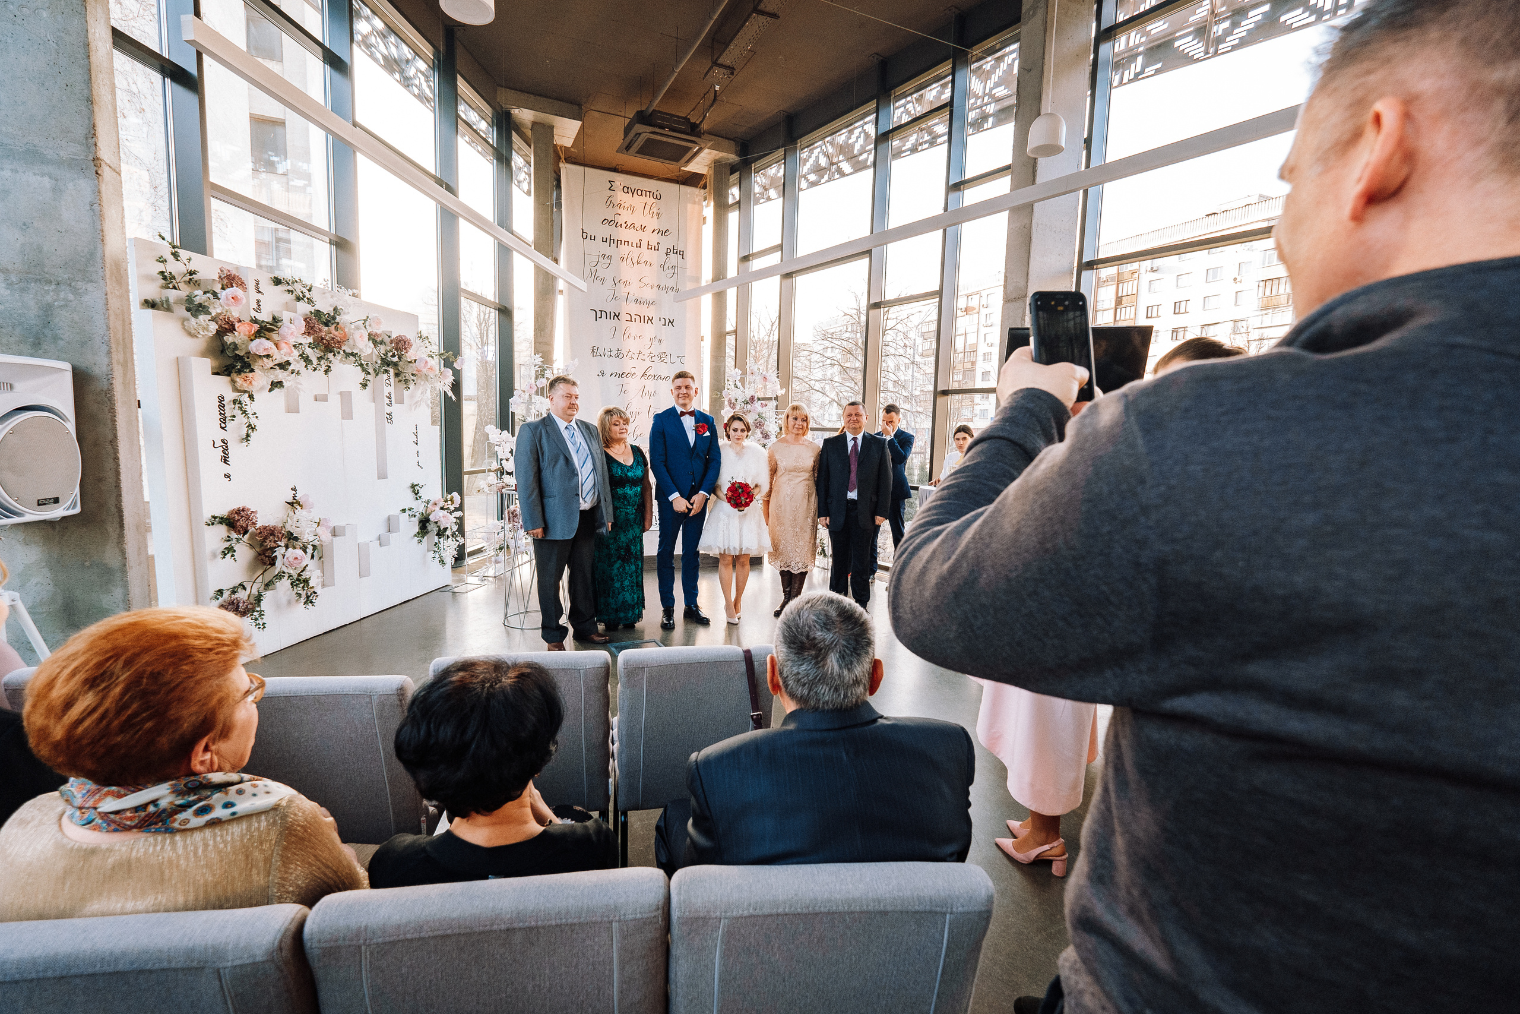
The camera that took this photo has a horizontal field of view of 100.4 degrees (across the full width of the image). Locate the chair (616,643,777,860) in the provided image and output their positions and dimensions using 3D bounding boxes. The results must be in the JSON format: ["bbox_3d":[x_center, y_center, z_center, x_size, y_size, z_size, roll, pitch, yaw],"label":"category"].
[{"bbox_3d":[-0.231,0.798,2.093,0.475,0.830,0.570,1,6,-9],"label":"chair"}]

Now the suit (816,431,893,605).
[{"bbox_3d":[0.816,0.071,5.651,0.610,1.526,0.340,2,6,0],"label":"suit"}]

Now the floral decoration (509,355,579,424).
[{"bbox_3d":[-2.214,-1.204,6.469,0.700,0.718,0.420,1,6,-11],"label":"floral decoration"}]

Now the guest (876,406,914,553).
[{"bbox_3d":[1.333,-0.117,6.349,0.460,1.803,0.400,4,6,19],"label":"guest"}]

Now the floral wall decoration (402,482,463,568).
[{"bbox_3d":[-2.814,0.160,5.519,0.240,0.720,0.600,2,6,5],"label":"floral wall decoration"}]

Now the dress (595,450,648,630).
[{"bbox_3d":[-1.016,0.208,4.630,0.440,1.321,0.340,0,6,-14],"label":"dress"}]

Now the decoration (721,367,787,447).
[{"bbox_3d":[-0.063,-1.055,6.679,0.660,0.866,0.420,2,6,0],"label":"decoration"}]

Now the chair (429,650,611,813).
[{"bbox_3d":[-0.702,0.795,1.986,0.475,0.830,0.570,1,6,-12],"label":"chair"}]

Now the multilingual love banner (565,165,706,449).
[{"bbox_3d":[-1.326,-1.556,6.661,1.446,3.645,0.050,-1,6,-25],"label":"multilingual love banner"}]

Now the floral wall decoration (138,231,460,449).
[{"bbox_3d":[-2.955,-1.016,4.591,0.320,1.108,2.518,2,6,6],"label":"floral wall decoration"}]

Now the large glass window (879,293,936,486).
[{"bbox_3d":[1.513,-1.167,6.645,0.090,1.904,0.710,-3,8,-41],"label":"large glass window"}]

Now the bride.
[{"bbox_3d":[-0.195,0.082,4.929,0.530,1.599,0.420,1,6,-2],"label":"bride"}]

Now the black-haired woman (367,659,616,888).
[{"bbox_3d":[-0.431,0.702,1.257,0.500,1.080,0.700,1,6,-3],"label":"black-haired woman"}]

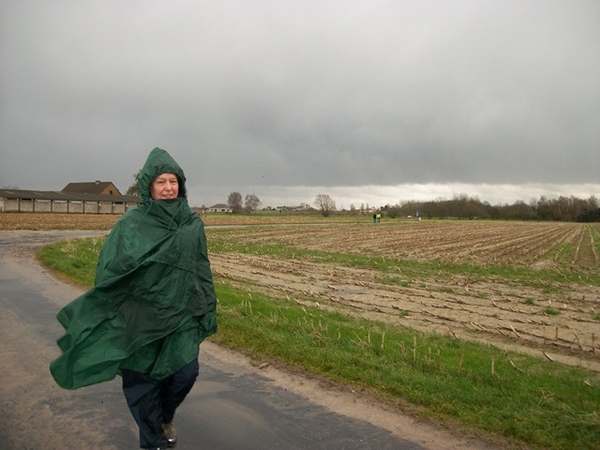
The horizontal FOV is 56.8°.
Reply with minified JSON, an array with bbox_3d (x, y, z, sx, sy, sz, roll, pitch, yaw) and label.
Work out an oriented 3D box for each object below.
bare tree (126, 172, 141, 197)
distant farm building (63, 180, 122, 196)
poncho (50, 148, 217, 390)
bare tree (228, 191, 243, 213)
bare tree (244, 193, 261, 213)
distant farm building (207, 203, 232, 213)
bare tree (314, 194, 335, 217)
[{"bbox_3d":[-36.443,-8.437,130.000,8.000,10.800,8.000,1,1,0],"label":"bare tree"},{"bbox_3d":[-50.744,-6.863,135.000,14.000,7.600,9.500,2,1,22],"label":"distant farm building"},{"bbox_3d":[-0.919,0.236,3.080,0.860,1.270,0.580,1,1,-16],"label":"poncho"},{"bbox_3d":[-30.814,-10.654,265.000,6.800,10.200,6.600,1,1,0],"label":"bare tree"},{"bbox_3d":[-22.454,-10.319,265.000,7.800,9.400,7.500,1,1,0],"label":"bare tree"},{"bbox_3d":[-44.429,-9.445,310.000,14.500,5.000,10.000,1,1,-14],"label":"distant farm building"},{"bbox_3d":[7.585,-5.681,165.000,6.800,6.600,6.500,1,1,0],"label":"bare tree"}]

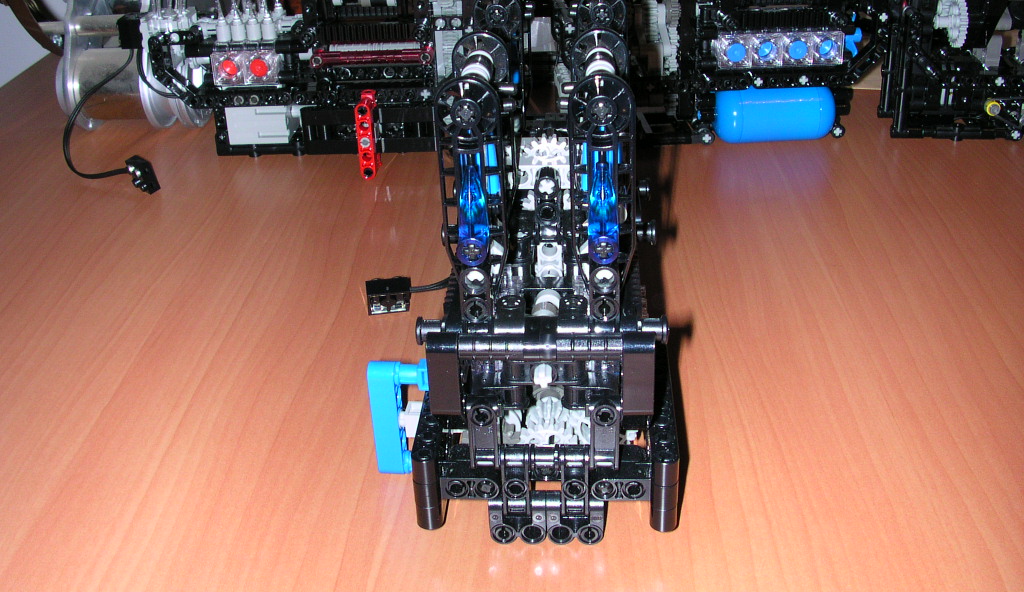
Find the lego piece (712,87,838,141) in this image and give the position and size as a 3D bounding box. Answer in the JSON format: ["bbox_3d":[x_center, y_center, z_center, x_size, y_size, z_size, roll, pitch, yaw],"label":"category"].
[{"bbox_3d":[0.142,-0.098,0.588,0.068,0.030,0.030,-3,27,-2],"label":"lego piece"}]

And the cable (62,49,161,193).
[{"bbox_3d":[-0.207,-0.087,0.556,0.045,0.058,0.064,-11,28,-18],"label":"cable"}]

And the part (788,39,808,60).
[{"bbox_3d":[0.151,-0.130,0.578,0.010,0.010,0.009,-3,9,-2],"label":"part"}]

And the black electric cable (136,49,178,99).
[{"bbox_3d":[-0.189,-0.119,0.584,0.022,0.026,0.010,-11,28,-18],"label":"black electric cable"}]

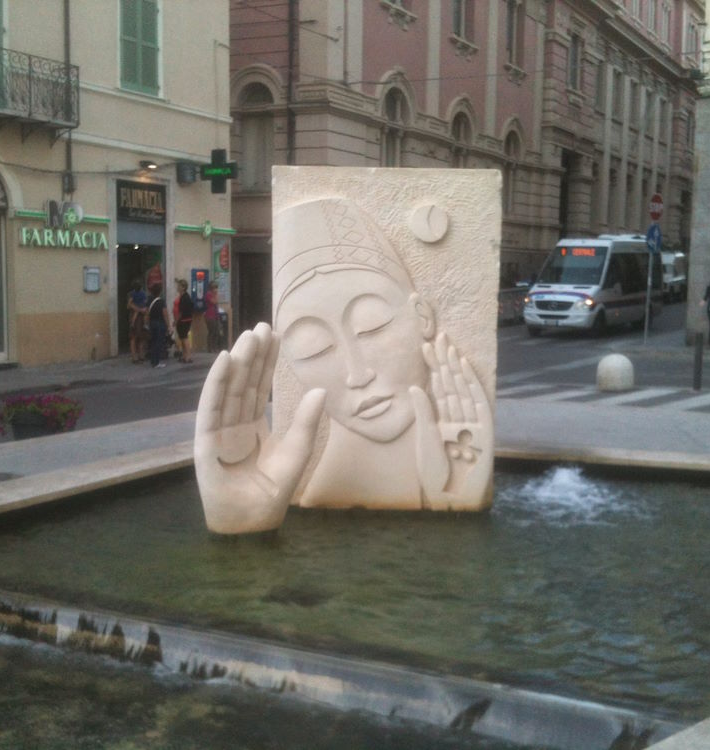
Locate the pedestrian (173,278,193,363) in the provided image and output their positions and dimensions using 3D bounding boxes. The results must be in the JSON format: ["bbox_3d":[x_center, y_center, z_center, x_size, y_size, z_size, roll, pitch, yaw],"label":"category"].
[{"bbox_3d":[-3.391,-1.076,20.112,0.360,1.640,0.460,1,5,3],"label":"pedestrian"}]

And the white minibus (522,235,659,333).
[{"bbox_3d":[7.166,-2.669,29.669,2.020,2.750,6.600,4,8,31],"label":"white minibus"}]

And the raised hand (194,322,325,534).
[{"bbox_3d":[-0.616,0.348,6.520,0.660,1.360,0.560,-3,7,-37],"label":"raised hand"}]

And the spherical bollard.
[{"bbox_3d":[3.976,-0.034,15.431,0.600,0.590,0.600,1,5,0],"label":"spherical bollard"}]

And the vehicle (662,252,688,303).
[{"bbox_3d":[13.238,-4.227,43.001,1.960,2.200,5.000,4,8,31],"label":"vehicle"}]

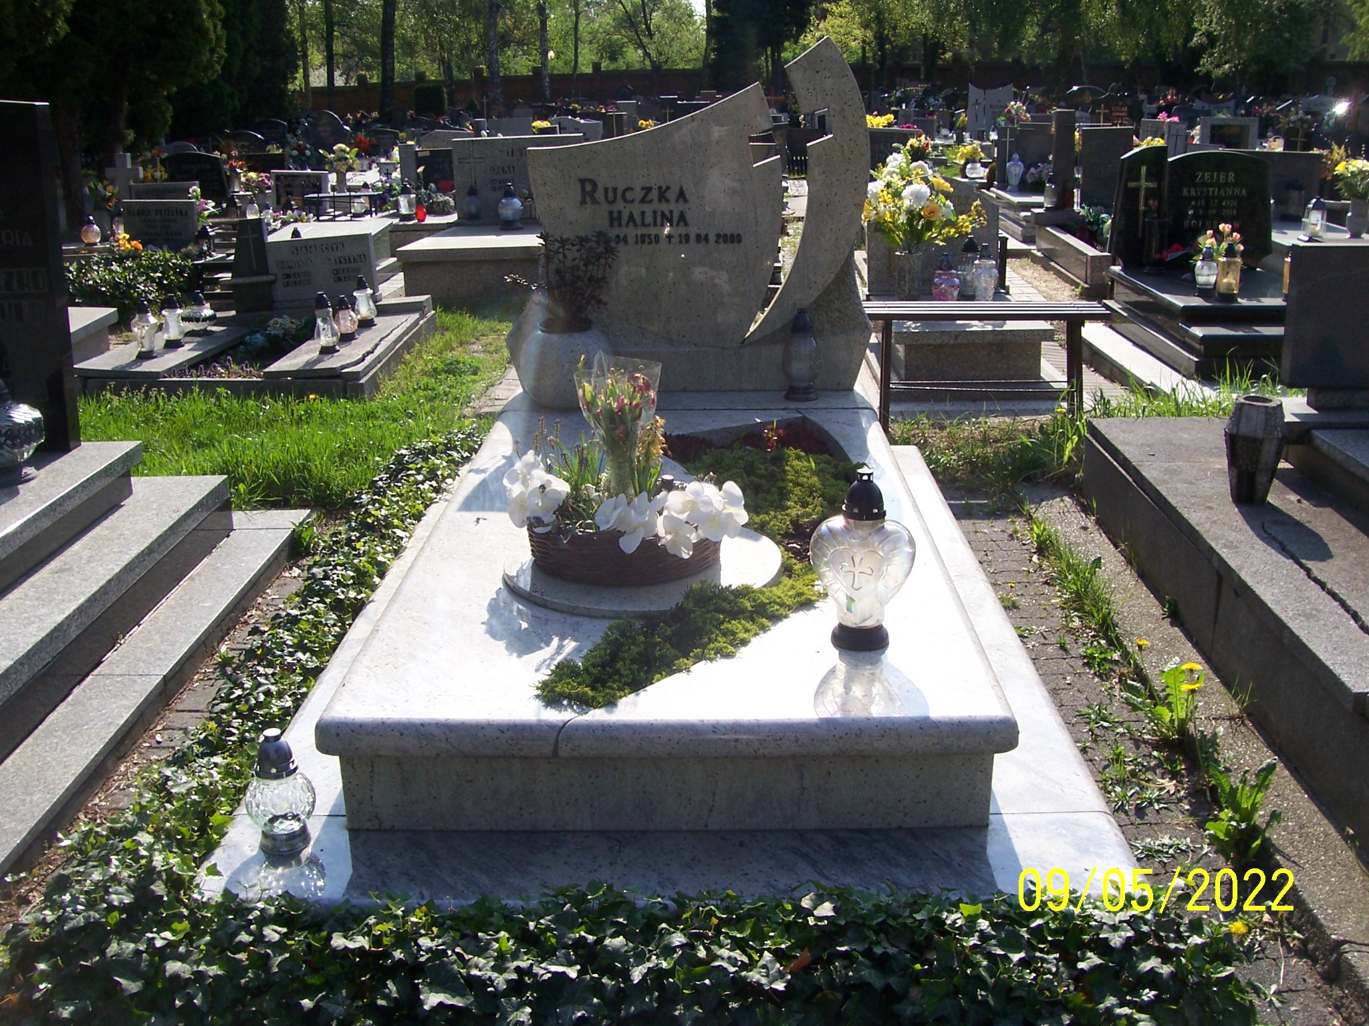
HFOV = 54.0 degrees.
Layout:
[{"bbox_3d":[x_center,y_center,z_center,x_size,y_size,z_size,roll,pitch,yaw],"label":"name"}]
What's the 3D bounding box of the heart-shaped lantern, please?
[{"bbox_3d":[0.302,0.075,2.299,0.179,0.310,0.105,3,18,12],"label":"heart-shaped lantern"}]

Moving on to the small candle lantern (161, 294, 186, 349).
[{"bbox_3d":[-2.514,-0.945,6.570,0.115,0.247,0.115,-1,18,0],"label":"small candle lantern"}]

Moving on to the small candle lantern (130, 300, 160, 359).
[{"bbox_3d":[-2.167,-0.741,5.400,0.113,0.227,0.113,-1,18,0],"label":"small candle lantern"}]

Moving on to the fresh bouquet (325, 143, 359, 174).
[{"bbox_3d":[-3.313,-3.436,13.000,0.322,0.281,0.296,-1,18,0],"label":"fresh bouquet"}]

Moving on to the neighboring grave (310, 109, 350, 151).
[{"bbox_3d":[-4.225,-4.459,15.887,0.555,0.572,0.130,-1,18,0],"label":"neighboring grave"}]

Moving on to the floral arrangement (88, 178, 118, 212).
[{"bbox_3d":[-4.276,-2.339,9.887,0.230,0.250,0.210,-1,18,0],"label":"floral arrangement"}]

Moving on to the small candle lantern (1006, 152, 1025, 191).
[{"bbox_3d":[2.264,-2.328,9.162,0.124,0.254,0.124,0,19,2],"label":"small candle lantern"}]

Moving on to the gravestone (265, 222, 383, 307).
[{"bbox_3d":[-1.976,-1.336,7.418,0.580,0.385,0.140,-4,19,-9],"label":"gravestone"}]

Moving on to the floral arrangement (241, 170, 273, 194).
[{"bbox_3d":[-3.309,-2.560,10.400,0.256,0.190,0.240,0,19,2],"label":"floral arrangement"}]

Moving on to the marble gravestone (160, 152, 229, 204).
[{"bbox_3d":[-4.663,-3.168,12.807,0.701,0.539,0.120,-1,18,-1],"label":"marble gravestone"}]

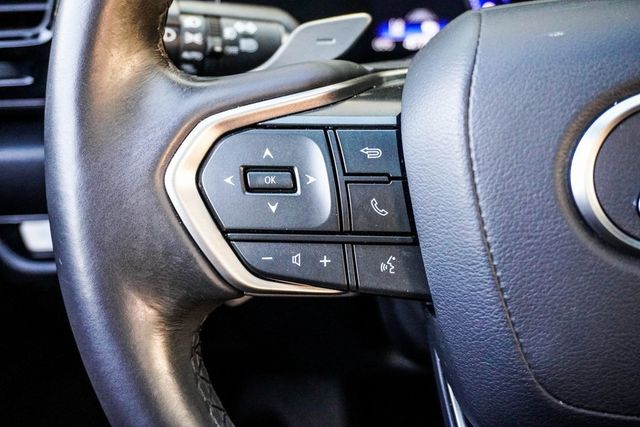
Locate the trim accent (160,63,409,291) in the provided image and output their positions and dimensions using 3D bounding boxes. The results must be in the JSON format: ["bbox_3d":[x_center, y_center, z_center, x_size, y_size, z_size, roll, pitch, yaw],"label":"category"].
[{"bbox_3d":[-0.011,-0.010,0.250,0.076,0.070,0.023,-2,2,2],"label":"trim accent"}]

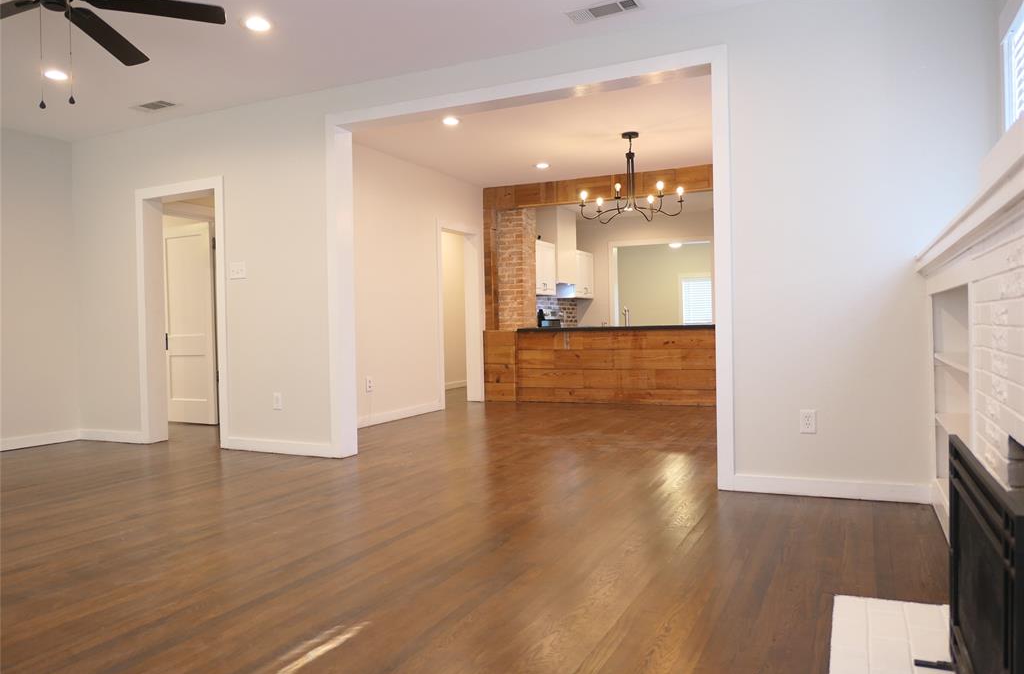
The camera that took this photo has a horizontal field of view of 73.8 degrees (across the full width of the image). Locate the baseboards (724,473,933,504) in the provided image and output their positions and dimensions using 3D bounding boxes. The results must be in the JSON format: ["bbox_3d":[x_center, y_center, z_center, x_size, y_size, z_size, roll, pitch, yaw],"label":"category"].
[{"bbox_3d":[1.645,0.798,3.587,0.967,0.095,0.022,-1,1,26],"label":"baseboards"}]

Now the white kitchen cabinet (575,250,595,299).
[{"bbox_3d":[1.060,-1.016,11.290,0.320,0.775,0.800,-1,1,26],"label":"white kitchen cabinet"}]

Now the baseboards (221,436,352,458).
[{"bbox_3d":[-1.782,0.845,5.230,1.231,0.095,0.022,-1,1,26],"label":"baseboards"}]

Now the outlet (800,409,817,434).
[{"bbox_3d":[1.570,0.448,3.614,0.074,0.120,0.010,-1,1,26],"label":"outlet"}]

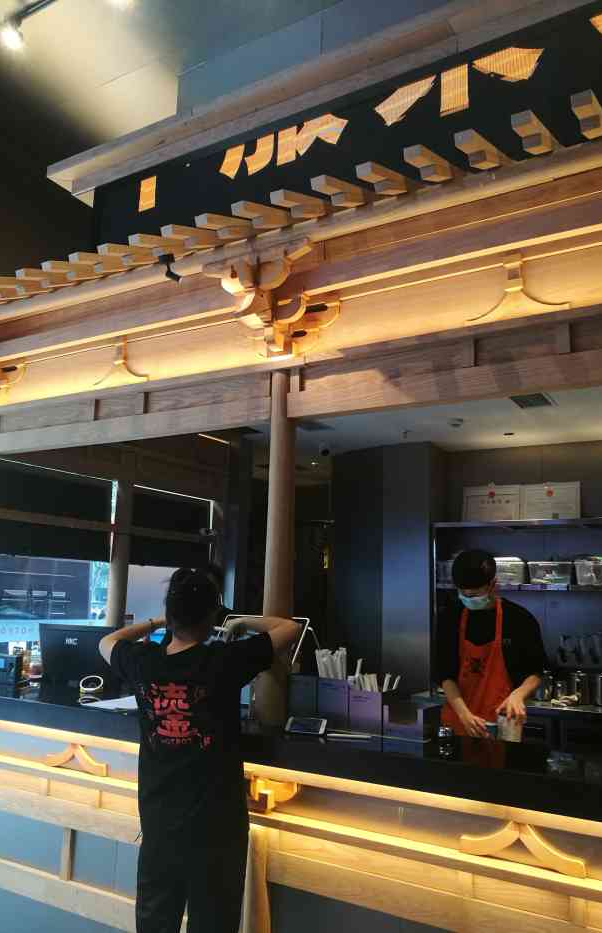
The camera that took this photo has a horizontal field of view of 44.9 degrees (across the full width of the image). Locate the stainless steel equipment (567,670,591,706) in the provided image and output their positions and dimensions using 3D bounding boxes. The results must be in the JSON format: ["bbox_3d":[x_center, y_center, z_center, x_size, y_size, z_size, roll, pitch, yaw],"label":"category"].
[{"bbox_3d":[1.572,1.254,4.109,0.120,0.175,0.120,-5,-11,31],"label":"stainless steel equipment"}]

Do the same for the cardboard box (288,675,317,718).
[{"bbox_3d":[0.041,0.923,2.892,0.138,0.190,0.135,-5,-11,31],"label":"cardboard box"}]

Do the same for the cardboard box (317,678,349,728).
[{"bbox_3d":[0.159,0.903,2.774,0.130,0.183,0.146,-5,-11,31],"label":"cardboard box"}]

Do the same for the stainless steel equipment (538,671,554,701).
[{"bbox_3d":[1.426,1.281,4.246,0.111,0.164,0.111,-5,-11,31],"label":"stainless steel equipment"}]

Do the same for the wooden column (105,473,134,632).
[{"bbox_3d":[-1.178,0.661,4.692,0.115,1.120,0.115,-5,-11,31],"label":"wooden column"}]

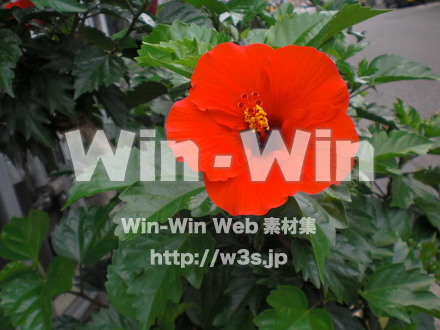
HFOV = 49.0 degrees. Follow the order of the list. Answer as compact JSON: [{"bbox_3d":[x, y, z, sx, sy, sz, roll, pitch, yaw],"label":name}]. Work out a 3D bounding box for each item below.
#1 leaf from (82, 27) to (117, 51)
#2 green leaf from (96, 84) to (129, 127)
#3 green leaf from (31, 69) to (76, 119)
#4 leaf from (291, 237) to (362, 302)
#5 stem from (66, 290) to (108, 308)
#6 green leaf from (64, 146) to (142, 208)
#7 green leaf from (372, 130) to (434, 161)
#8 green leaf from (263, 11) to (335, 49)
[{"bbox_3d":[-0.137,-0.144,0.550,0.045,0.012,0.036,30,31,4],"label":"leaf"},{"bbox_3d":[-0.117,-0.064,0.530,0.033,0.054,0.014,-34,-5,-37],"label":"green leaf"},{"bbox_3d":[-0.197,-0.084,0.570,0.050,0.016,0.066,-37,70,-24],"label":"green leaf"},{"bbox_3d":[0.093,0.093,0.420,0.052,0.018,0.062,-21,64,-18],"label":"leaf"},{"bbox_3d":[-0.126,0.128,0.460,0.046,0.005,0.005,23,60,-9],"label":"stem"},{"bbox_3d":[-0.087,0.009,0.360,0.063,0.018,0.046,-26,50,-12],"label":"green leaf"},{"bbox_3d":[0.157,-0.016,0.420,0.056,0.016,0.032,5,43,-9],"label":"green leaf"},{"bbox_3d":[0.067,-0.110,0.400,0.058,0.016,0.042,-30,44,-15],"label":"green leaf"}]

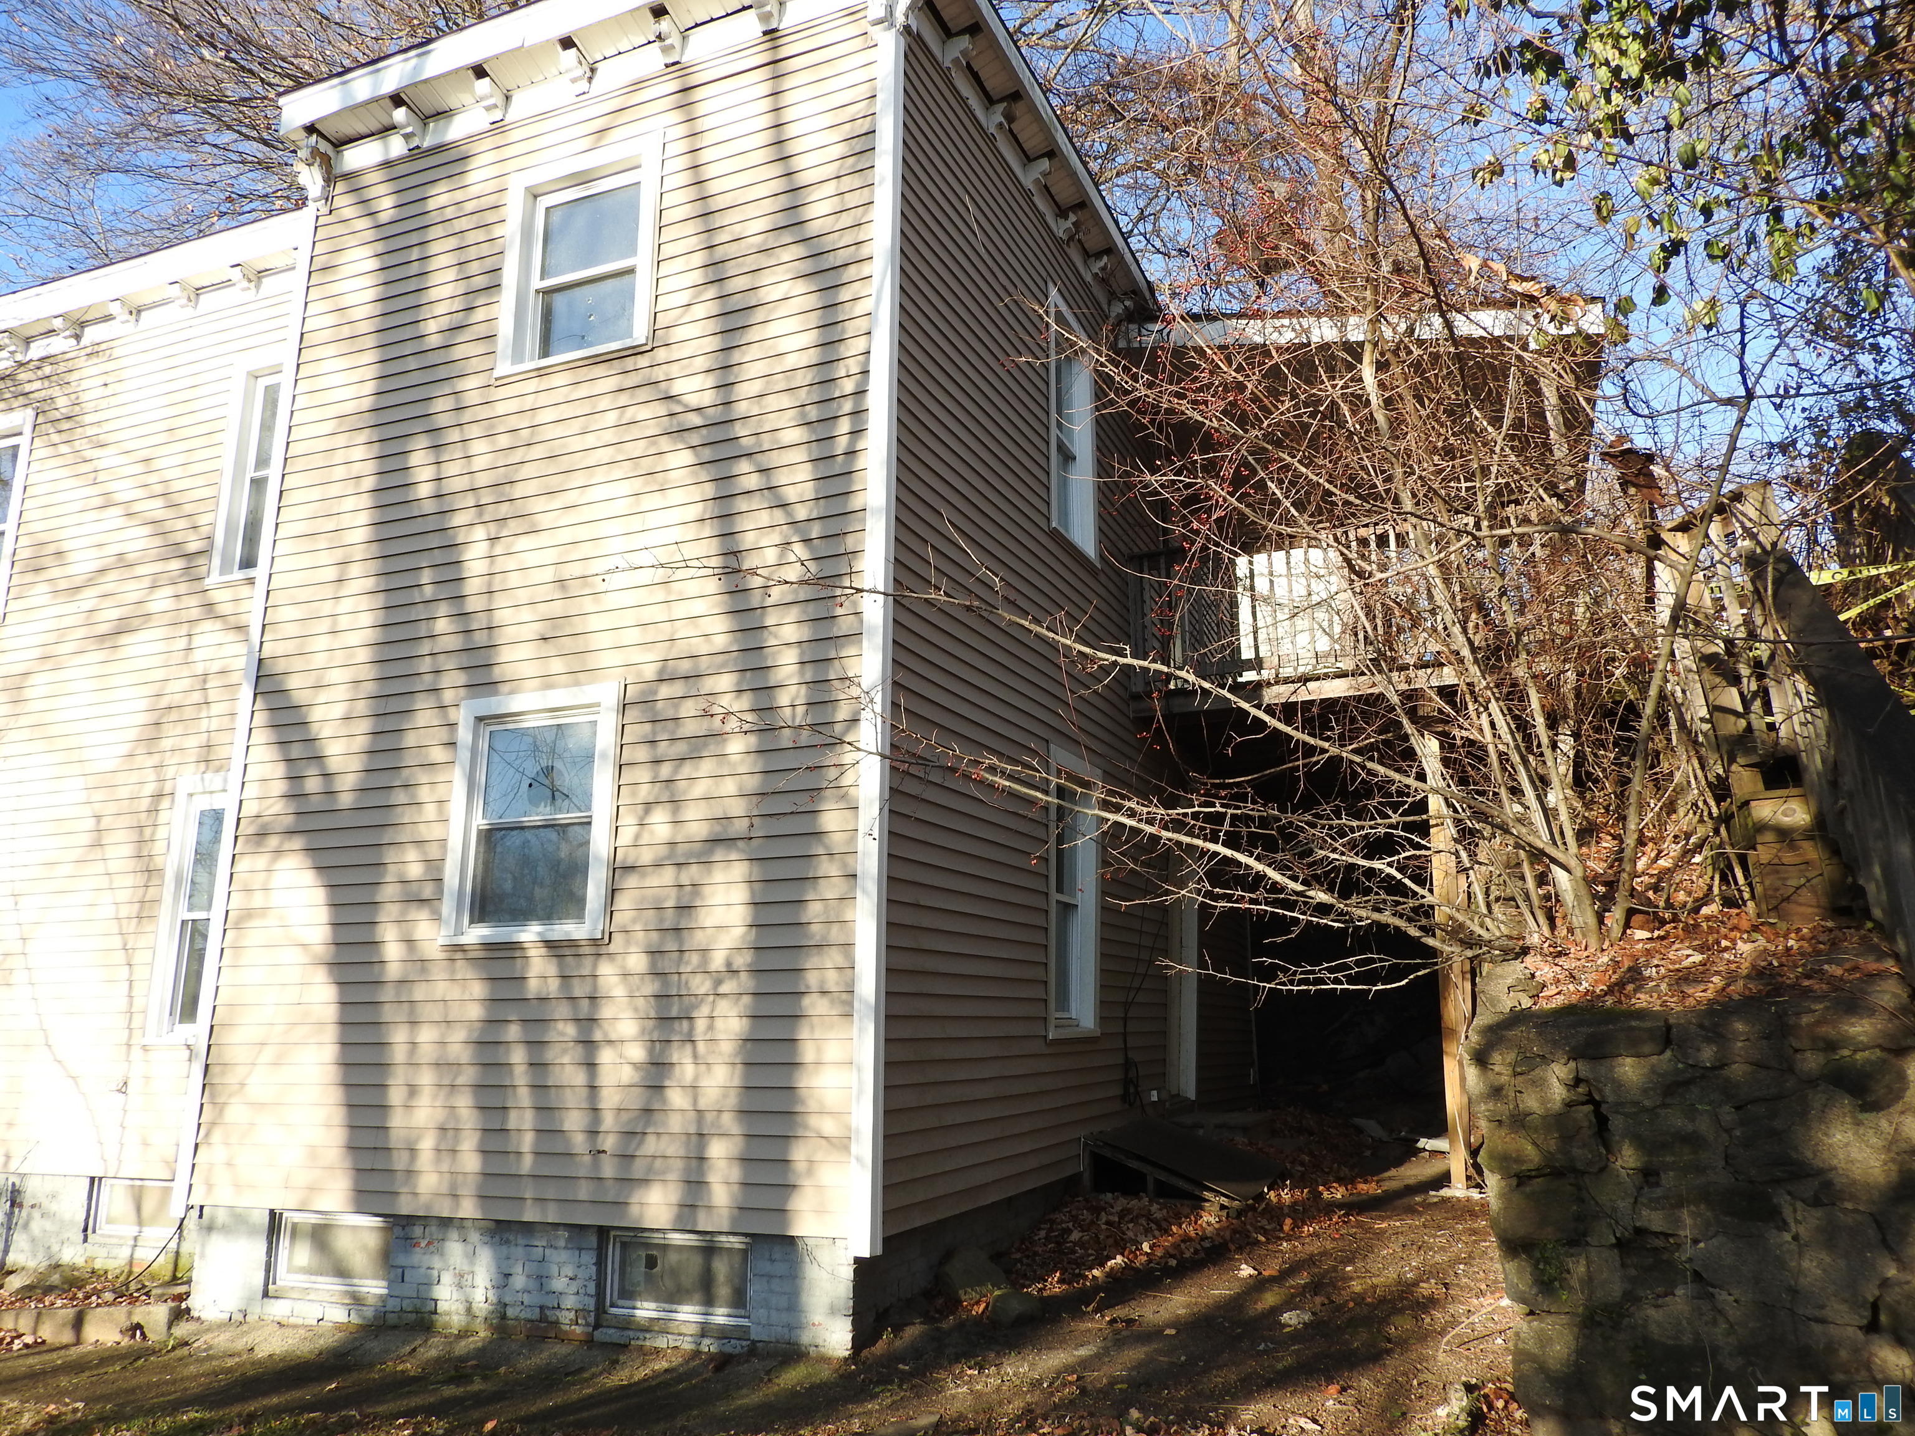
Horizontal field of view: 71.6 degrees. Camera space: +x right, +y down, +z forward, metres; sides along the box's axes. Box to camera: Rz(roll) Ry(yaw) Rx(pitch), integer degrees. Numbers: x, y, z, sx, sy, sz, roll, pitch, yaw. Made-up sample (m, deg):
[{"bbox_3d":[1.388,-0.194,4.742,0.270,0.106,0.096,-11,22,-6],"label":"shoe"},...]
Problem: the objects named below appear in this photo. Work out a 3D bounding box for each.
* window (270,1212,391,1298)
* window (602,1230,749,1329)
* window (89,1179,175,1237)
[{"bbox_3d":[-3.103,2.679,6.667,0.790,0.400,0.110,-5,-15,21],"label":"window"},{"bbox_3d":[-1.239,2.500,5.936,0.790,0.400,0.110,-5,-15,21],"label":"window"},{"bbox_3d":[-5.111,3.088,8.350,0.790,0.400,0.110,-5,-15,21],"label":"window"}]

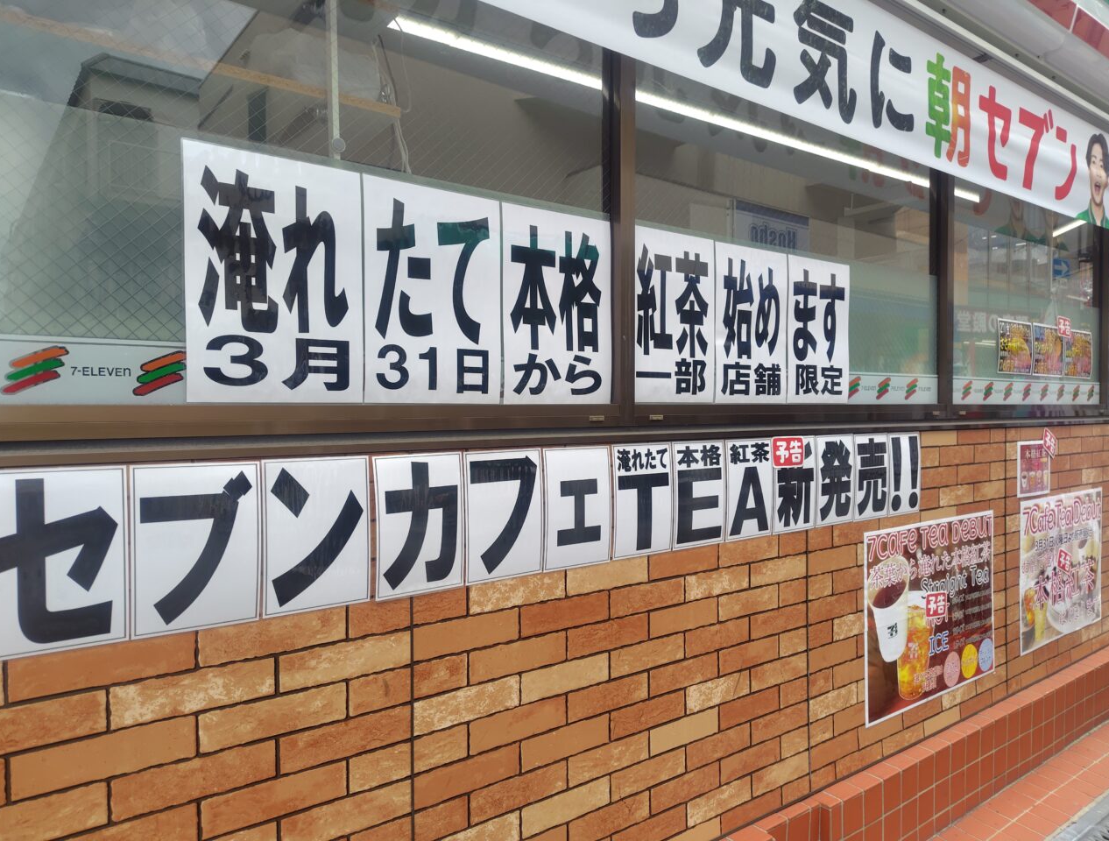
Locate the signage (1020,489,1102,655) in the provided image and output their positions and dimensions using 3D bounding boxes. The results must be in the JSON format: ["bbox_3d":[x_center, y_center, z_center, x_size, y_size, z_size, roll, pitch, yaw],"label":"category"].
[{"bbox_3d":[2.166,0.616,3.165,0.815,0.604,0.010,-1,1,-35],"label":"signage"}]

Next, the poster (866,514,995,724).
[{"bbox_3d":[1.307,0.647,2.558,0.841,0.610,0.010,-1,1,-35],"label":"poster"}]

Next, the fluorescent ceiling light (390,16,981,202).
[{"bbox_3d":[1.053,-1.333,3.491,3.881,0.050,0.090,-1,1,-35],"label":"fluorescent ceiling light"}]

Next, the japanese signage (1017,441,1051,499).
[{"bbox_3d":[1.926,0.192,2.993,0.293,0.217,0.010,-1,1,-35],"label":"japanese signage"}]

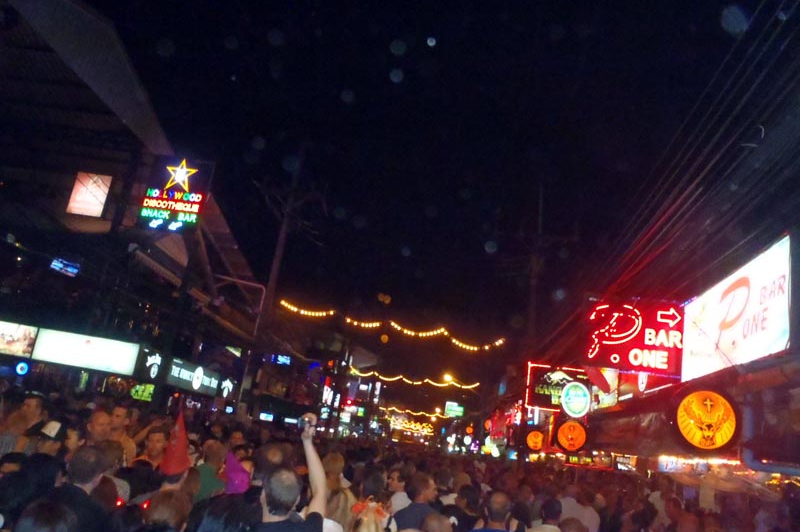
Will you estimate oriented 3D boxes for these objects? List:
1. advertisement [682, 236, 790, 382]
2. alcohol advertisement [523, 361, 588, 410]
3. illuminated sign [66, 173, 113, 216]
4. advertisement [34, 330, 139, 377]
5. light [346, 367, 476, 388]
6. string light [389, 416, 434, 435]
[{"bbox_3d":[5.548,0.951,10.772,0.200,1.541,4.053,7,-16,6],"label":"advertisement"},{"bbox_3d":[5.115,4.031,21.088,1.950,1.406,0.200,7,-16,6],"label":"alcohol advertisement"},{"bbox_3d":[-7.422,-1.684,15.569,0.859,1.062,0.150,7,-16,6],"label":"illuminated sign"},{"bbox_3d":[-7.276,2.009,15.085,2.270,0.722,0.180,10,-16,-6],"label":"advertisement"},{"bbox_3d":[0.933,7.298,42.117,8.399,0.389,0.250,7,-16,6],"label":"light"},{"bbox_3d":[2.014,27.248,110.479,7.655,1.976,1.000,7,-16,6],"label":"string light"}]

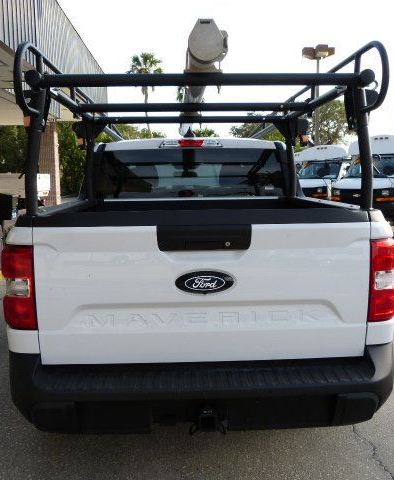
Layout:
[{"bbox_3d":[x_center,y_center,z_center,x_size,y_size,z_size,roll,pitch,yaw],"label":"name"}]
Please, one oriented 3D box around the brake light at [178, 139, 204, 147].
[{"bbox_3d":[-0.046,-0.741,3.514,0.200,0.060,0.070,-1,8,-3],"label":"brake light"}]

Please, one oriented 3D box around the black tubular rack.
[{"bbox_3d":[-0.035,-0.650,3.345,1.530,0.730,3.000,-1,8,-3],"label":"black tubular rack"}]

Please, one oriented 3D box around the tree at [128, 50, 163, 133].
[{"bbox_3d":[-3.837,-9.191,36.960,3.000,11.100,3.000,-1,8,-3],"label":"tree"}]

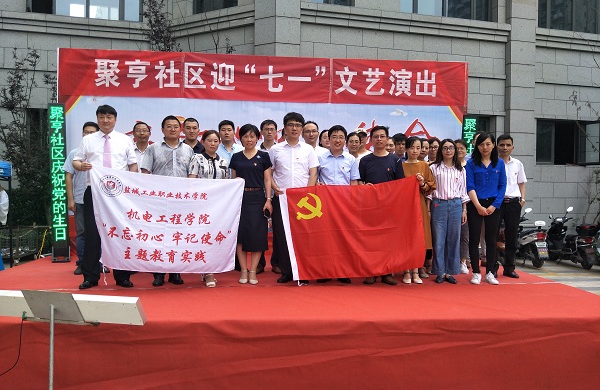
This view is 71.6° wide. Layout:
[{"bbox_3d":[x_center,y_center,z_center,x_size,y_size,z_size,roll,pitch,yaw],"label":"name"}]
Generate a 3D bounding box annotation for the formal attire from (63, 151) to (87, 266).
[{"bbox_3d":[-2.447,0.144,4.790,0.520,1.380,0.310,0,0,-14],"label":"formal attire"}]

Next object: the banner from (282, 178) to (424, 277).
[{"bbox_3d":[0.544,0.349,4.270,1.450,1.030,0.200,0,0,-2],"label":"banner"}]

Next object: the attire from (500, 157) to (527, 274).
[{"bbox_3d":[2.404,0.238,4.820,0.470,1.370,0.320,0,0,13],"label":"attire"}]

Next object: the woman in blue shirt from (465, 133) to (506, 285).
[{"bbox_3d":[2.040,0.126,4.570,0.460,1.630,0.320,1,0,18],"label":"woman in blue shirt"}]

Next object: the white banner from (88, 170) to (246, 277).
[{"bbox_3d":[-1.290,0.240,4.080,1.480,1.050,0.200,0,0,-6],"label":"white banner"}]

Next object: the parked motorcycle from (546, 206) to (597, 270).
[{"bbox_3d":[6.080,0.950,9.350,0.650,1.240,1.720,1,0,6],"label":"parked motorcycle"}]

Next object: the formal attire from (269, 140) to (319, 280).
[{"bbox_3d":[-0.069,0.171,4.440,0.530,1.480,0.340,0,0,-3],"label":"formal attire"}]

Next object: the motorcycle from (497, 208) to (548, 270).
[{"bbox_3d":[5.100,0.950,9.350,0.660,1.200,1.700,0,0,3],"label":"motorcycle"}]

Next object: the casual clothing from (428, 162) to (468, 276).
[{"bbox_3d":[1.617,0.267,4.530,0.440,1.250,0.310,1,0,14],"label":"casual clothing"}]

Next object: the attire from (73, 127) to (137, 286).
[{"bbox_3d":[-1.978,0.137,4.220,0.580,1.550,0.360,0,0,-13],"label":"attire"}]

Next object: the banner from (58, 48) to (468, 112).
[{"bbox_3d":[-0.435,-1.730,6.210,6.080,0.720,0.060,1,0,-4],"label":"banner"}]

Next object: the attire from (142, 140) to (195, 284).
[{"bbox_3d":[-1.366,0.167,4.320,0.540,1.490,0.320,0,0,-18],"label":"attire"}]

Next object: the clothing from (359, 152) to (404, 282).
[{"bbox_3d":[0.868,0.245,4.430,0.490,1.370,0.330,0,0,3],"label":"clothing"}]

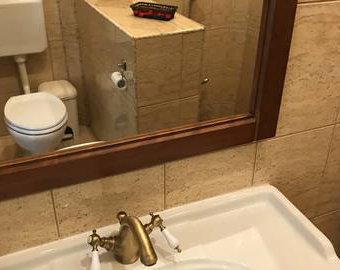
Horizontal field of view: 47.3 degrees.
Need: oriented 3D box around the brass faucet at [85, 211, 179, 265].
[{"bbox_3d":[-0.069,0.223,0.779,0.188,0.118,0.147,-14,32,-24],"label":"brass faucet"}]

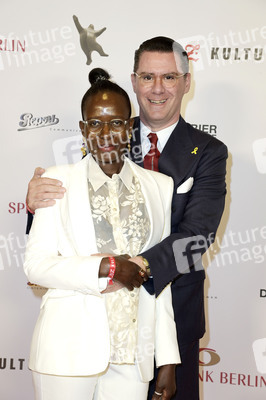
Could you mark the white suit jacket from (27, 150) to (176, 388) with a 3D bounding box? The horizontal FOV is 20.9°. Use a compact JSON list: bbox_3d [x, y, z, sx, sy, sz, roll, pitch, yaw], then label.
[{"bbox_3d":[-0.094,0.208,2.220,0.470,0.700,0.310,-1,5,-10],"label":"white suit jacket"}]

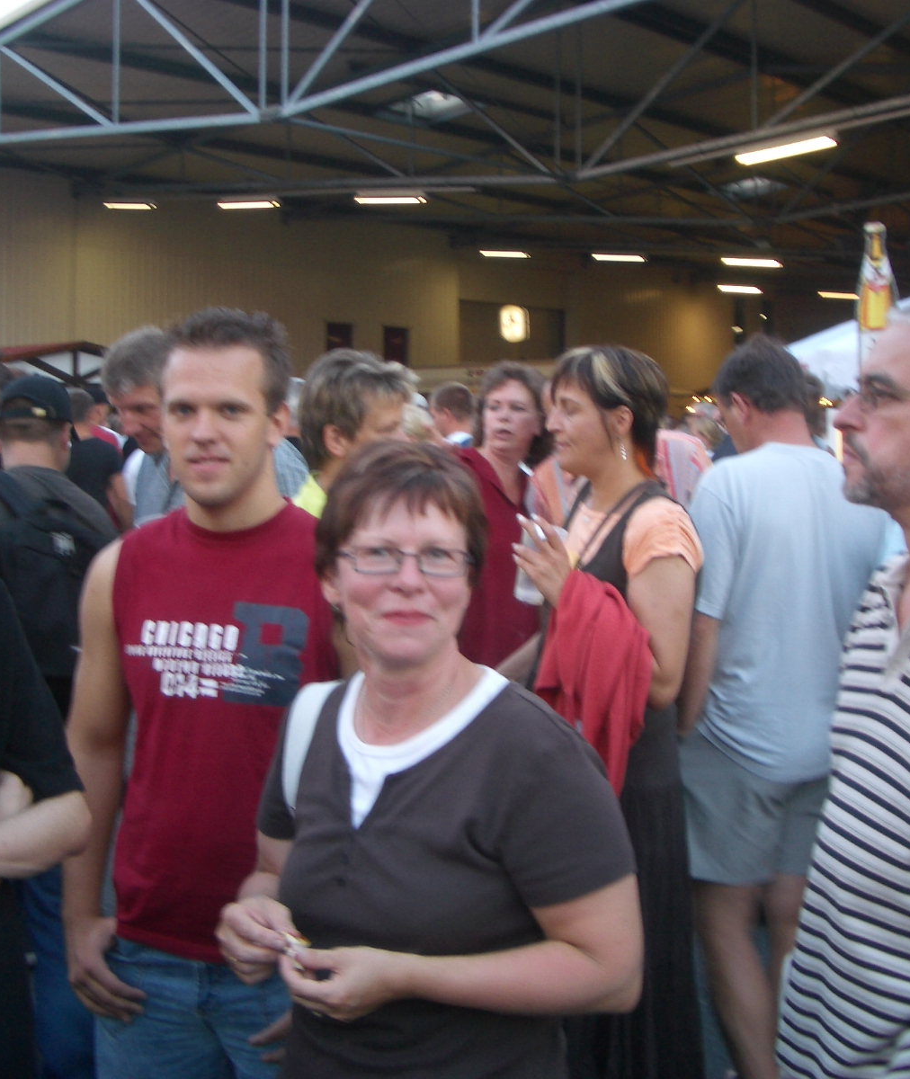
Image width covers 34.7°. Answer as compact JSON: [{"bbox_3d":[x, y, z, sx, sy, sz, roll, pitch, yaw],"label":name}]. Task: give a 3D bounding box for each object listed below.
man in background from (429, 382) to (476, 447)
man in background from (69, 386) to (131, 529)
[{"bbox_3d":[-0.013,0.161,6.574,0.350,1.750,0.520,4,7,42],"label":"man in background"},{"bbox_3d":[-1.802,0.110,7.173,0.520,1.750,0.350,1,5,15],"label":"man in background"}]

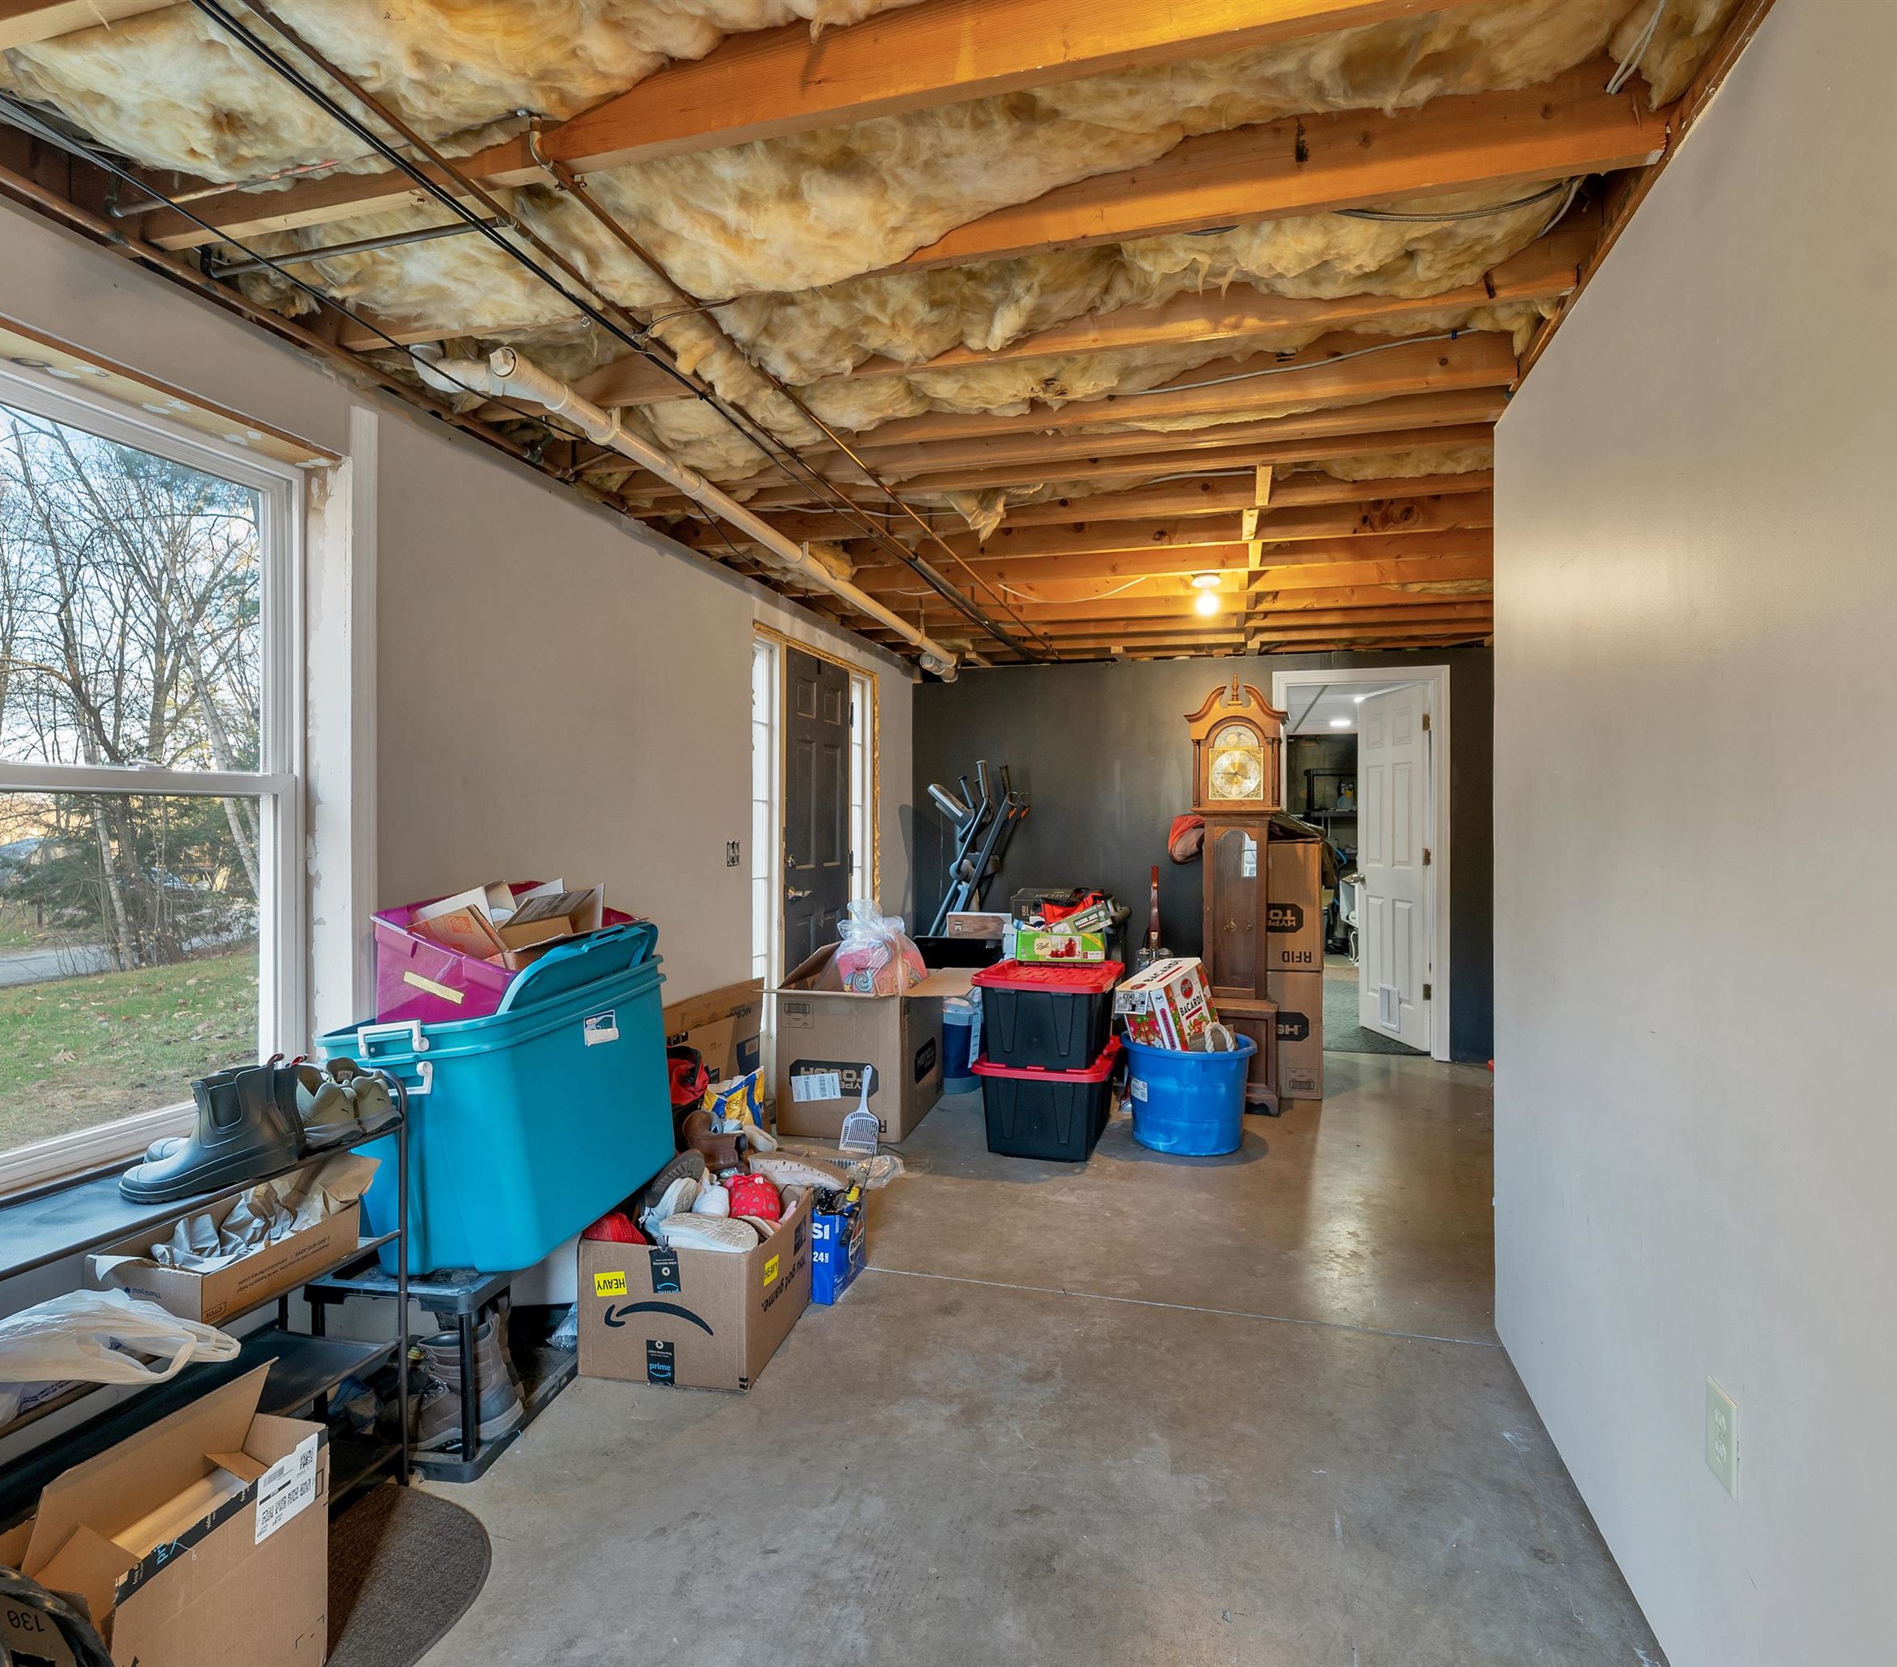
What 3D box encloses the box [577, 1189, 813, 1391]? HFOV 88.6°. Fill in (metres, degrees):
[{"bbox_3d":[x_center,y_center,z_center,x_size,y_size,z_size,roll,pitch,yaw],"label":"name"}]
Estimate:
[{"bbox_3d":[-0.645,1.168,2.582,0.430,0.335,0.465,0,1,10],"label":"box"}]

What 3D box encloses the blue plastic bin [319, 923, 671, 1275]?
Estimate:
[{"bbox_3d":[-0.976,0.593,2.248,0.433,0.554,0.736,-3,0,11],"label":"blue plastic bin"}]

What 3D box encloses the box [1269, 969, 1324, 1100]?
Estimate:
[{"bbox_3d":[1.588,0.934,4.885,0.494,0.590,0.665,1,1,15],"label":"box"}]

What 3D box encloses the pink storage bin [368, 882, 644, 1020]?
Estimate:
[{"bbox_3d":[-1.131,0.385,2.546,0.390,0.310,0.550,14,9,13],"label":"pink storage bin"}]

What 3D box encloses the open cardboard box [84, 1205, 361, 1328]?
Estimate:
[{"bbox_3d":[-1.307,0.765,1.781,0.250,0.087,0.315,0,1,16],"label":"open cardboard box"}]

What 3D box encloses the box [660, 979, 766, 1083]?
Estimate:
[{"bbox_3d":[-0.838,0.912,3.558,0.141,0.625,0.826,1,1,15],"label":"box"}]

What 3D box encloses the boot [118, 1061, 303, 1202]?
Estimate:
[{"bbox_3d":[-1.246,0.493,1.664,0.105,0.190,0.262,1,1,38],"label":"boot"}]

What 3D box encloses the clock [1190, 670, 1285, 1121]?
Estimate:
[{"bbox_3d":[1.403,0.279,4.741,0.465,2.072,0.280,0,1,19],"label":"clock"}]

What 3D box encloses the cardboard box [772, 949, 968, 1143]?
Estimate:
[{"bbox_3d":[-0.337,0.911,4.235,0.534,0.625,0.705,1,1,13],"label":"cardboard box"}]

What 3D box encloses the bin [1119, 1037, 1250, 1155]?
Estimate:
[{"bbox_3d":[0.973,1.032,3.948,0.534,0.413,0.534,1,1,15],"label":"bin"}]

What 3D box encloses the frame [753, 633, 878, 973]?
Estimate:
[{"bbox_3d":[-0.627,0.169,4.818,0.131,2.086,1.542,1,1,15],"label":"frame"}]

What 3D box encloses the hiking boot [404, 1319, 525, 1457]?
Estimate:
[{"bbox_3d":[-0.993,1.101,1.962,0.260,0.210,0.110,0,1,-17],"label":"hiking boot"}]

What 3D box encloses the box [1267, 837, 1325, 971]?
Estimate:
[{"bbox_3d":[1.667,0.356,5.156,0.550,0.635,0.620,0,1,16],"label":"box"}]

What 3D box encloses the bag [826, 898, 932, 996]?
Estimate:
[{"bbox_3d":[-0.321,0.536,4.374,0.440,0.430,0.360,0,1,16],"label":"bag"}]

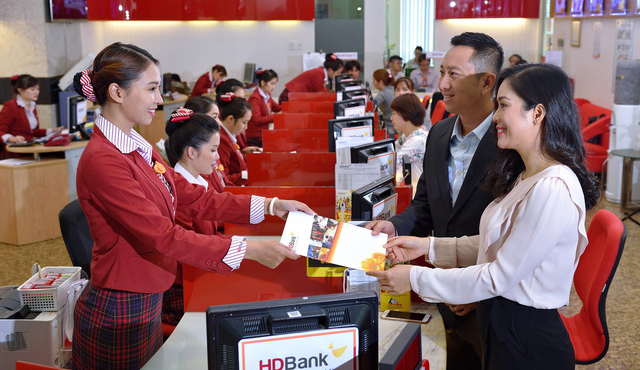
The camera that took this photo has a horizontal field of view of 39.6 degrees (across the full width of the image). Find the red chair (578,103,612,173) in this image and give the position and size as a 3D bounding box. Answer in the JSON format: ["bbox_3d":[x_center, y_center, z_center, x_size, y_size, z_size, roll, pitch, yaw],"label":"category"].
[{"bbox_3d":[2.720,-0.416,9.582,0.780,0.870,0.820,-6,12,-28],"label":"red chair"}]

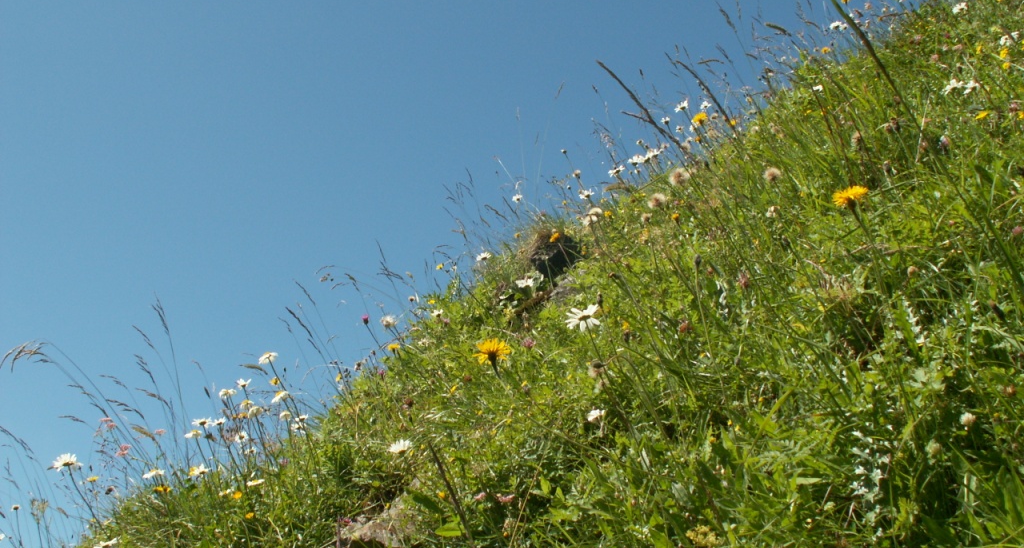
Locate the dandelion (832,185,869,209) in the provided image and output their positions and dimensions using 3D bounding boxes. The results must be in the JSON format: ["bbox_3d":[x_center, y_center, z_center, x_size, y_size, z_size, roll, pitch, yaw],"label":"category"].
[{"bbox_3d":[0.376,-0.086,1.150,0.041,0.020,0.041,-17,-10,0],"label":"dandelion"}]

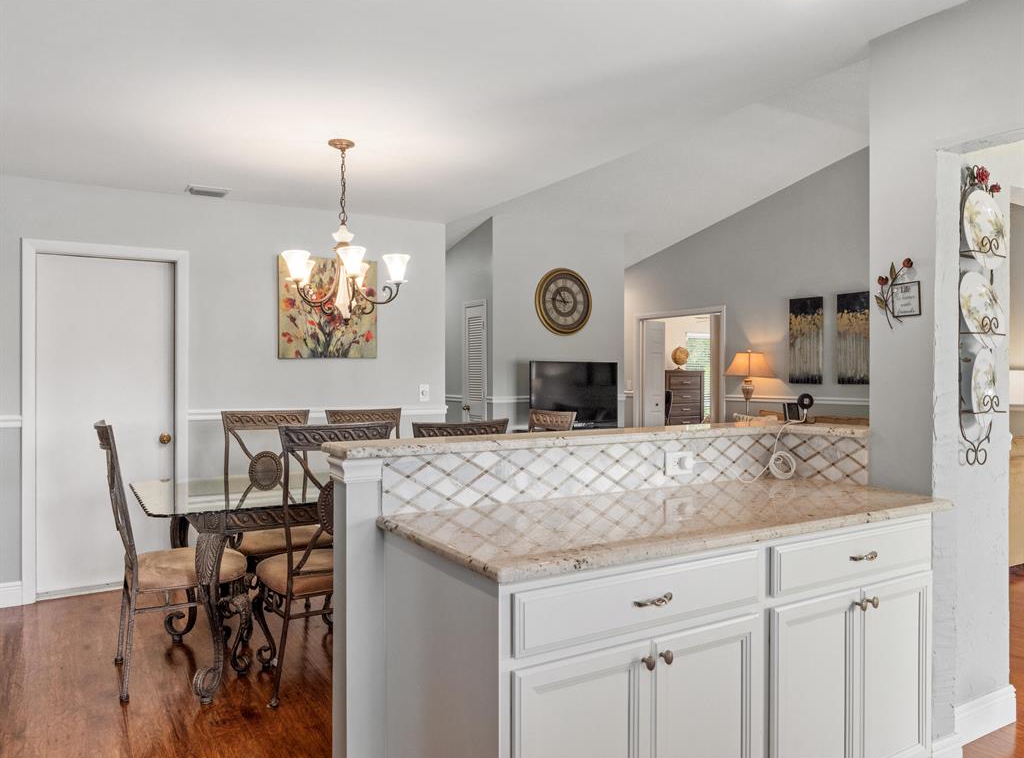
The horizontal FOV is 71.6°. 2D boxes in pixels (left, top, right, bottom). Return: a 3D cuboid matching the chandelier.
[{"bbox_3d":[-0.837,-0.721,3.494,0.630,0.885,0.630,0,0,-31],"label":"chandelier"}]

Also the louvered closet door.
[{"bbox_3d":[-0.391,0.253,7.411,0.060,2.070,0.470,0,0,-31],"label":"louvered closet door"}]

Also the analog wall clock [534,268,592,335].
[{"bbox_3d":[0.548,-0.807,7.466,0.710,0.710,0.060,0,0,-31],"label":"analog wall clock"}]

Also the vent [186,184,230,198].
[{"bbox_3d":[-1.886,-1.157,4.419,0.260,0.030,0.220,0,0,-31],"label":"vent"}]

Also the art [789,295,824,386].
[{"bbox_3d":[2.948,-0.382,7.145,0.035,0.870,0.395,0,0,-31],"label":"art"}]

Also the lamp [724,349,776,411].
[{"bbox_3d":[2.478,0.087,7.438,0.390,0.780,0.390,0,0,-31],"label":"lamp"}]

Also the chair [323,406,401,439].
[{"bbox_3d":[-0.730,0.735,3.936,0.485,1.120,0.610,0,0,-31],"label":"chair"}]

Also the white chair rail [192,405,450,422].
[{"bbox_3d":[-1.293,0.228,4.985,1.830,0.070,0.030,0,0,-31],"label":"white chair rail"}]

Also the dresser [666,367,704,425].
[{"bbox_3d":[2.621,0.582,11.366,0.840,1.400,0.450,0,0,-31],"label":"dresser"}]

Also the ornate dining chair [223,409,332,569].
[{"bbox_3d":[-1.204,0.735,3.655,0.485,1.120,0.610,0,0,-31],"label":"ornate dining chair"}]

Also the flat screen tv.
[{"bbox_3d":[0.677,0.151,7.418,1.130,0.665,0.070,0,0,-31],"label":"flat screen tv"}]

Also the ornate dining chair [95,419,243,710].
[{"bbox_3d":[-1.498,0.736,3.137,0.610,1.120,0.485,0,0,-31],"label":"ornate dining chair"}]

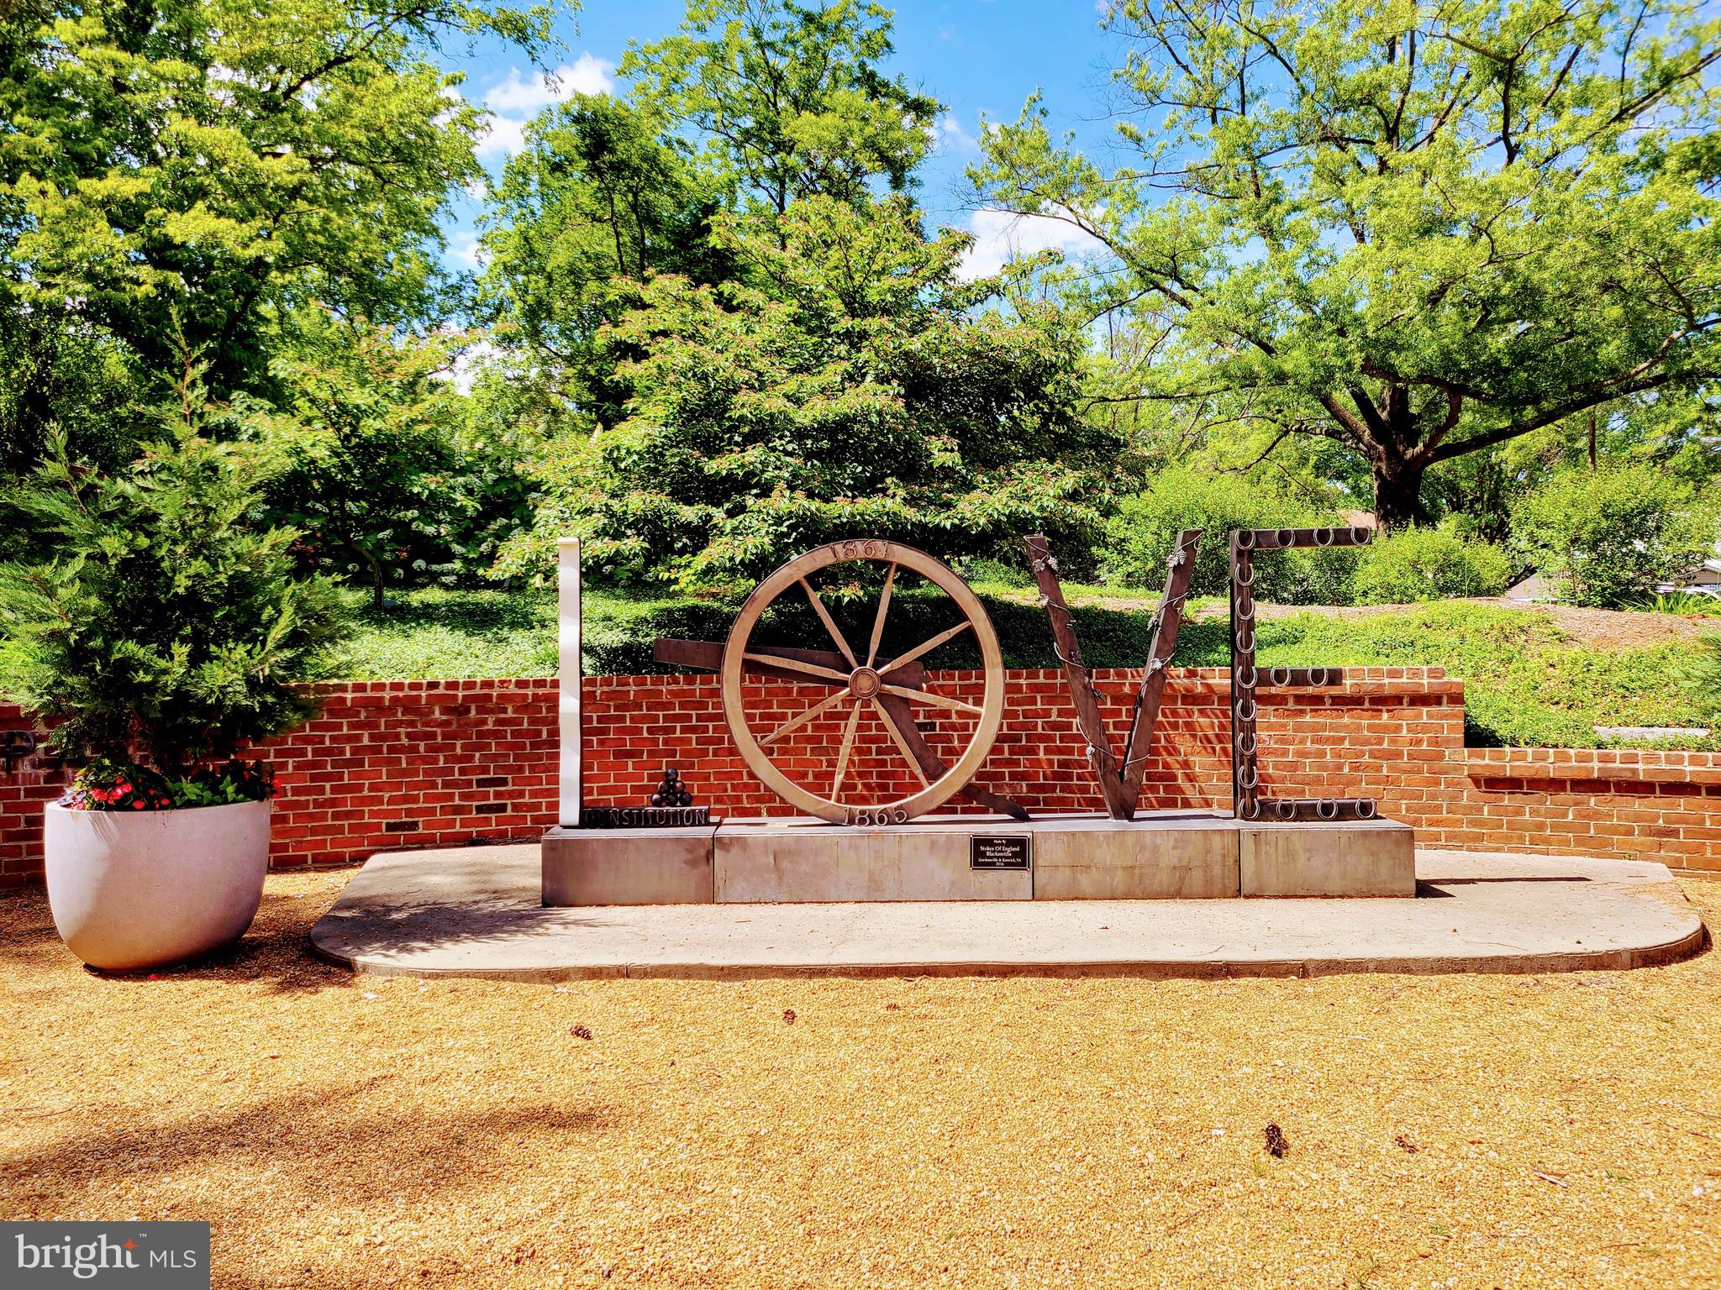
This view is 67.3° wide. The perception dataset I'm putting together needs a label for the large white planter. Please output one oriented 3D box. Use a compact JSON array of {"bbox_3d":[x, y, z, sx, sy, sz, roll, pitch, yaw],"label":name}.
[{"bbox_3d":[-3.040,1.026,5.630,0.870,0.660,0.870,-1,0,1],"label":"large white planter"}]

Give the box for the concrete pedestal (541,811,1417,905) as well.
[{"bbox_3d":[0.575,1.090,6.630,4.270,0.342,0.640,-1,0,1],"label":"concrete pedestal"}]

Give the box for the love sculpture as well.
[{"bbox_3d":[0.575,0.175,6.680,4.080,1.490,0.270,-1,0,1],"label":"love sculpture"}]

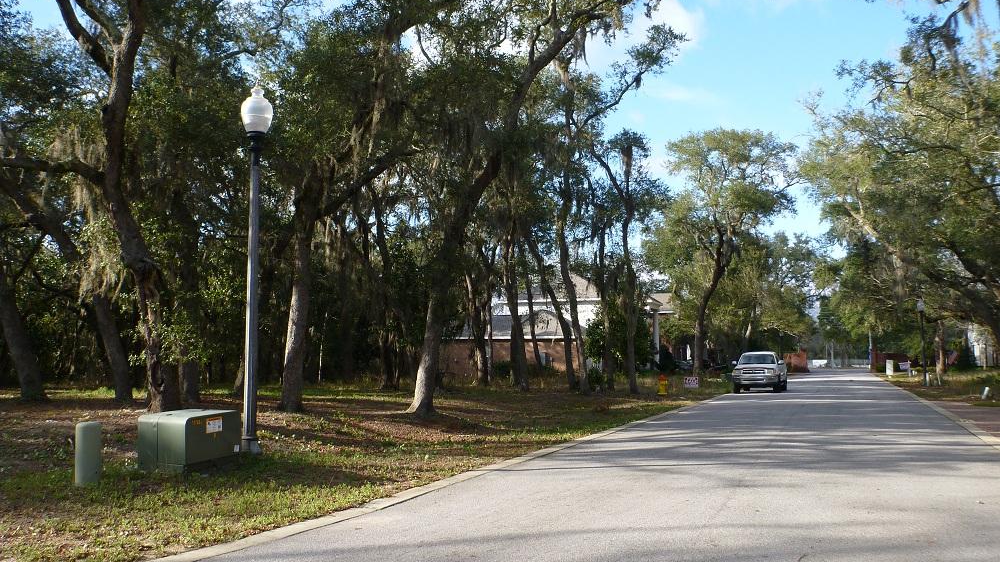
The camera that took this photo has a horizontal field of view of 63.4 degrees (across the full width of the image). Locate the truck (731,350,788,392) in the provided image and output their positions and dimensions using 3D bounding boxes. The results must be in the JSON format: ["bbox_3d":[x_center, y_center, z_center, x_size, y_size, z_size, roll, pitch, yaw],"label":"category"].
[{"bbox_3d":[11.913,4.141,36.885,1.950,1.800,5.500,-3,-6,24],"label":"truck"}]

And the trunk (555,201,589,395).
[{"bbox_3d":[2.831,0.602,31.585,1.241,7.438,0.800,-1,-6,5],"label":"trunk"}]

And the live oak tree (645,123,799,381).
[{"bbox_3d":[14.905,-2.041,54.433,9.658,16.818,9.500,-2,-6,15],"label":"live oak tree"}]

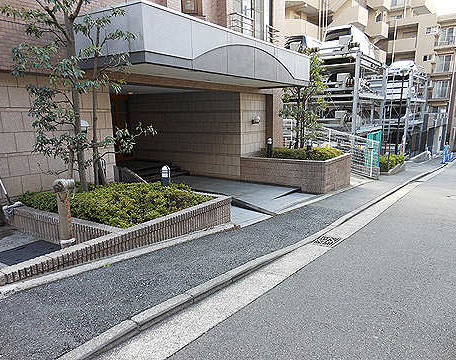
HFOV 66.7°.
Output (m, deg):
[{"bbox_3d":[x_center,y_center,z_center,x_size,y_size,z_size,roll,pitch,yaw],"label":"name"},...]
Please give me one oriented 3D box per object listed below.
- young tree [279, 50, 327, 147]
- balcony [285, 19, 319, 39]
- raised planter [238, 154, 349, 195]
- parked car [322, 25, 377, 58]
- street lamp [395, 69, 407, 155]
[{"bbox_3d":[2.348,-2.303,10.772,1.350,3.200,1.400,7,14,33],"label":"young tree"},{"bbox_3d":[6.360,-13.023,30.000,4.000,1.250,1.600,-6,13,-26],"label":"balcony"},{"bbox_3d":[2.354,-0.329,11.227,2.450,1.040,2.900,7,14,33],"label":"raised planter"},{"bbox_3d":[6.380,-6.800,17.930,1.700,1.500,4.400,8,14,34],"label":"parked car"},{"bbox_3d":[9.498,-3.402,18.972,0.280,5.170,0.280,7,14,33],"label":"street lamp"}]

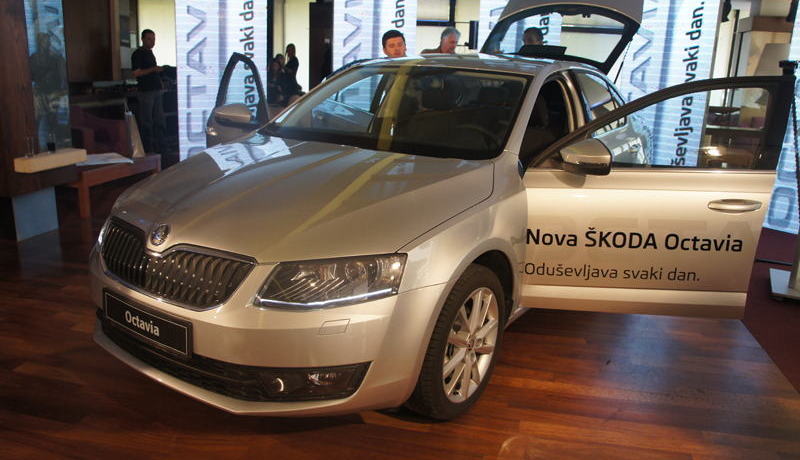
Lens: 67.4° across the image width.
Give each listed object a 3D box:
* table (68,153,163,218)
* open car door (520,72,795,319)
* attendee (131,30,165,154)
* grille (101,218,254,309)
[{"bbox_3d":[-2.919,-0.466,5.737,0.660,0.390,1.380,4,14,4],"label":"table"},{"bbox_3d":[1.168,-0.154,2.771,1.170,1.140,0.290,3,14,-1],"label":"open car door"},{"bbox_3d":[-3.683,-2.000,8.745,0.420,1.770,0.520,13,18,34],"label":"attendee"},{"bbox_3d":[-0.864,0.122,2.172,0.870,0.220,0.140,13,17,32],"label":"grille"}]

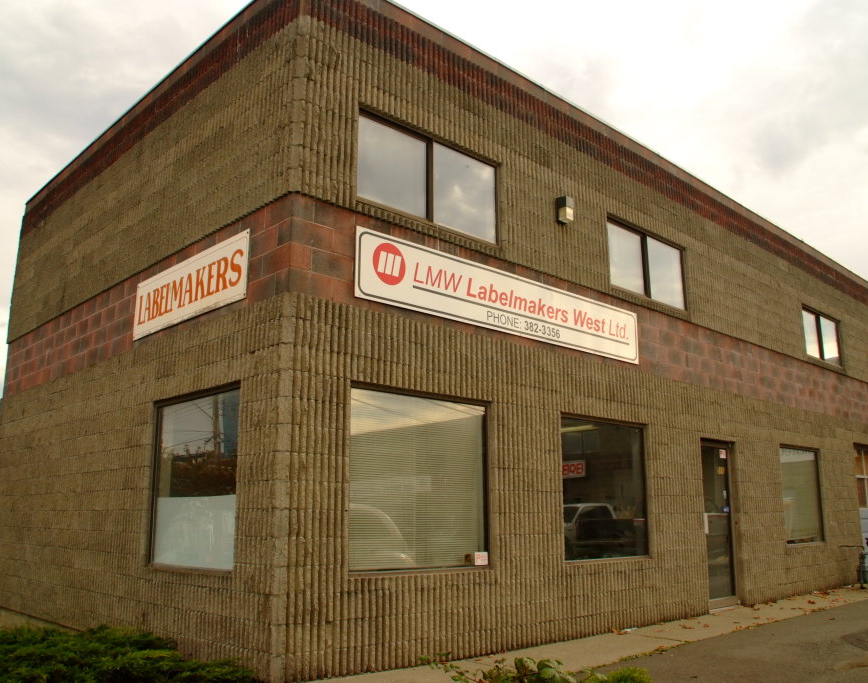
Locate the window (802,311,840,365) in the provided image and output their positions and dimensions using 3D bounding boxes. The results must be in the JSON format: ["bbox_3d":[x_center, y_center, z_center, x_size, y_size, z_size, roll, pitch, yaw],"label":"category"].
[{"bbox_3d":[6.889,-0.061,13.650,1.760,0.870,0.120,12,-17,-42],"label":"window"}]

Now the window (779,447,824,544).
[{"bbox_3d":[5.768,2.405,12.004,1.570,1.470,0.120,12,-17,-42],"label":"window"}]

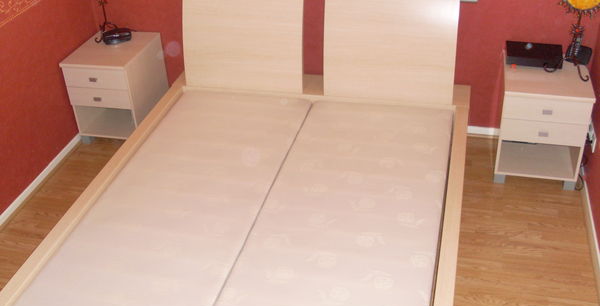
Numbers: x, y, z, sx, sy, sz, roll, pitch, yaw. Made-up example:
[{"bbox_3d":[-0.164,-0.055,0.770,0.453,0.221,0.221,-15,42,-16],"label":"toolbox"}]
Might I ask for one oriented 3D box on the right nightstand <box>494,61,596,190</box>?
[{"bbox_3d":[1.305,-0.185,3.586,0.428,0.556,0.500,5,34,14],"label":"right nightstand"}]

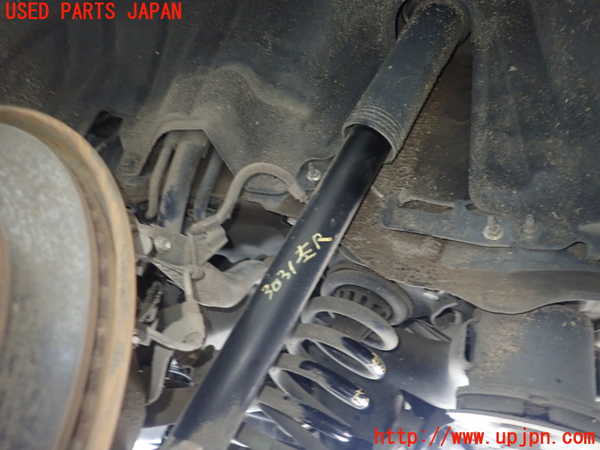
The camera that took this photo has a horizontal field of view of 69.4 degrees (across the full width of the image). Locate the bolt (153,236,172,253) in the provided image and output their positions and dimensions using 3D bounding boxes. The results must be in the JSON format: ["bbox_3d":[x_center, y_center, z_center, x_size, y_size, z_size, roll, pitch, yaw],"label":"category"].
[{"bbox_3d":[-0.143,0.020,0.450,0.016,0.016,0.016,23,-6,-30],"label":"bolt"}]

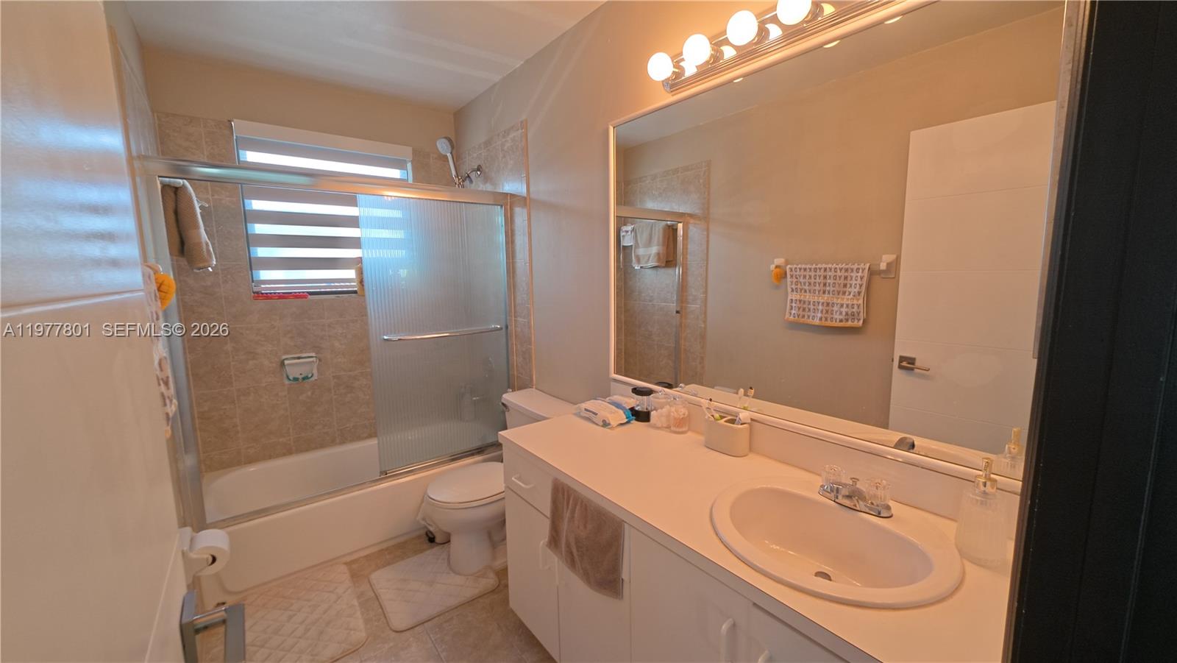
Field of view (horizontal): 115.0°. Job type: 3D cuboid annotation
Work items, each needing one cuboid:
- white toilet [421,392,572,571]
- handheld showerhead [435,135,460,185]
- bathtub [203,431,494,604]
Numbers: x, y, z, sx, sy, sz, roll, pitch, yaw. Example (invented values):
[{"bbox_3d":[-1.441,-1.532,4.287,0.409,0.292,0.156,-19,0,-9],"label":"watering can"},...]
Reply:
[{"bbox_3d":[-0.455,0.790,1.965,0.720,0.745,0.450,-6,10,-40],"label":"white toilet"},{"bbox_3d":[-0.910,-1.106,2.430,0.095,0.280,0.080,7,42,22],"label":"handheld showerhead"},{"bbox_3d":[-1.330,0.962,2.400,1.550,0.360,0.750,-6,9,-38],"label":"bathtub"}]

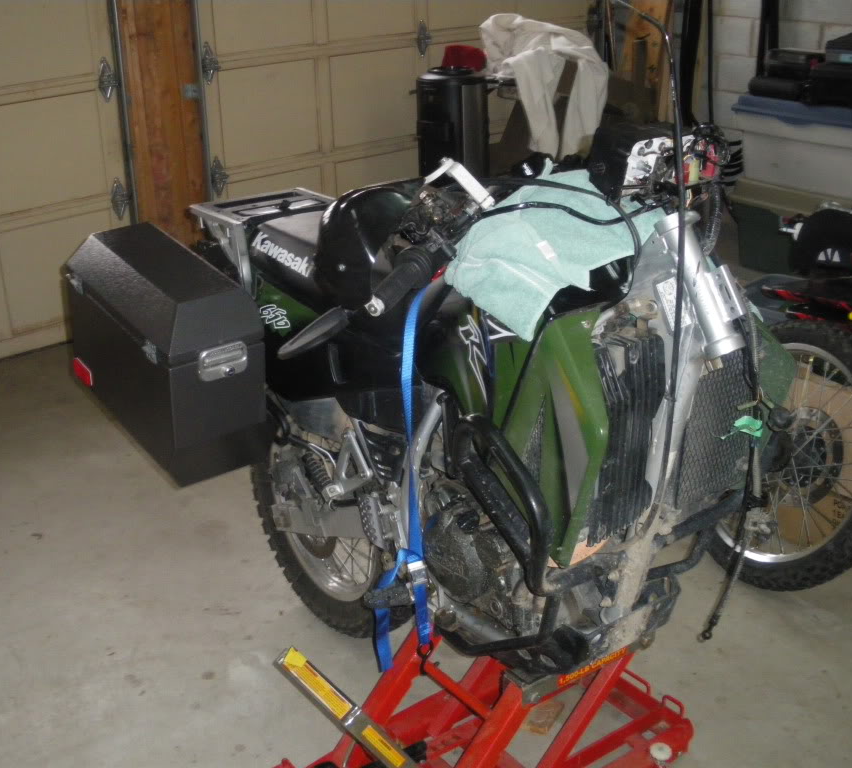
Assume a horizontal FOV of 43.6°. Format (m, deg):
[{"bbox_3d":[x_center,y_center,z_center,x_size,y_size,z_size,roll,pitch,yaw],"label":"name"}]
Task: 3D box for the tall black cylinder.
[{"bbox_3d":[0.118,-0.856,4.585,0.295,0.900,0.295,-1,24,0],"label":"tall black cylinder"}]

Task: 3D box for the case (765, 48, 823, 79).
[{"bbox_3d":[1.892,-1.619,5.380,0.240,0.135,0.280,-21,32,-38],"label":"case"}]

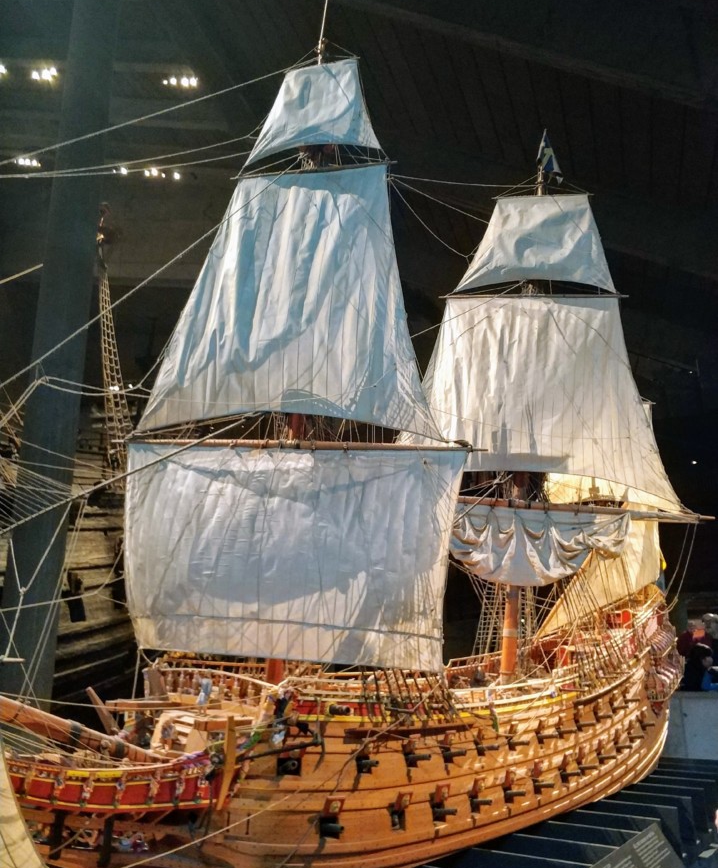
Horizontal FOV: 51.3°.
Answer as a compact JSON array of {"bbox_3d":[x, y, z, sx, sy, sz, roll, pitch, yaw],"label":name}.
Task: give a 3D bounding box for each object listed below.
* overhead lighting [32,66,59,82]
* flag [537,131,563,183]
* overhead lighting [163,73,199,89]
[{"bbox_3d":[-10.117,-11.565,24.062,0.900,0.380,0.380,8,-18,-26],"label":"overhead lighting"},{"bbox_3d":[1.450,-2.112,5.693,0.210,0.400,0.090,3,-17,-10],"label":"flag"},{"bbox_3d":[-5.813,-11.513,24.361,1.150,0.380,0.380,4,-17,-15],"label":"overhead lighting"}]

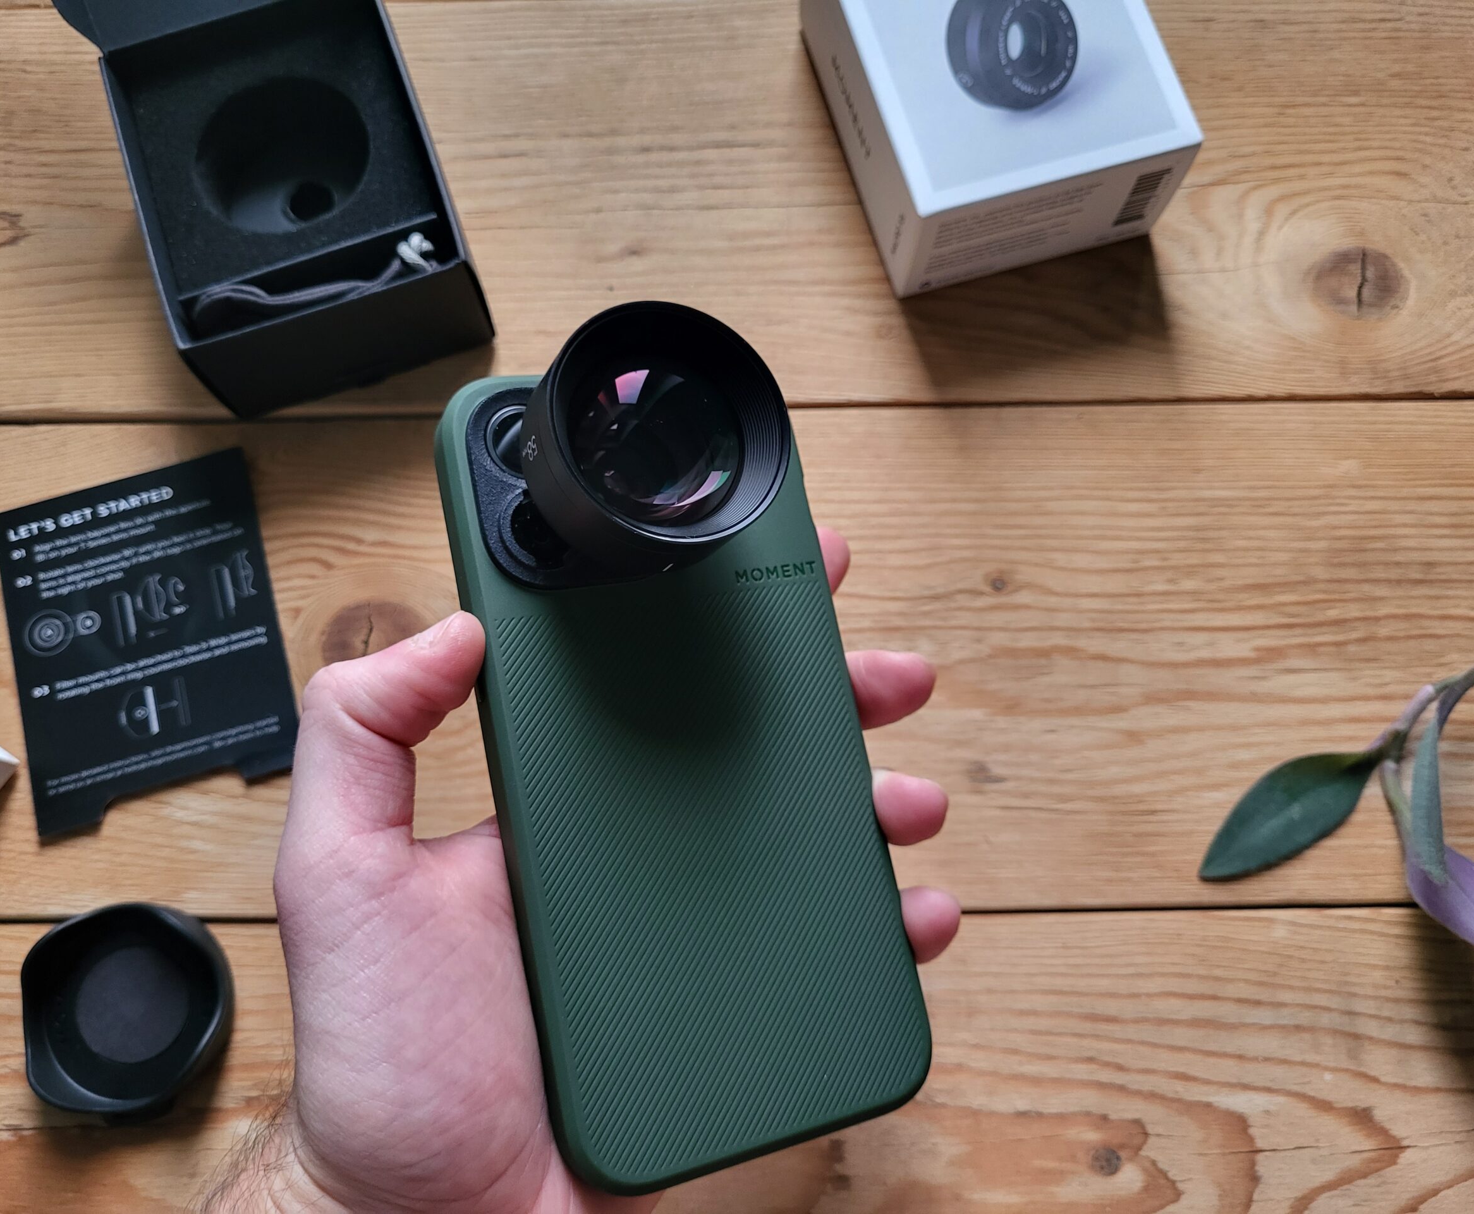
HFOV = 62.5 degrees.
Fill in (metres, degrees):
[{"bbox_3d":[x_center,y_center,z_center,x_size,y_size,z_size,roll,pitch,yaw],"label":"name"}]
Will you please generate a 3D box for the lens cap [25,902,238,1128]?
[{"bbox_3d":[-0.156,0.104,0.314,0.051,0.014,0.052,0,76,1],"label":"lens cap"}]

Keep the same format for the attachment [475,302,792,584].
[{"bbox_3d":[-0.018,-0.029,0.227,0.048,0.033,0.046,-7,78,-25],"label":"attachment"}]

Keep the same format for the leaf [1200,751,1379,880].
[{"bbox_3d":[0.147,0.056,0.323,0.057,0.010,0.026,-32,78,-7],"label":"leaf"}]

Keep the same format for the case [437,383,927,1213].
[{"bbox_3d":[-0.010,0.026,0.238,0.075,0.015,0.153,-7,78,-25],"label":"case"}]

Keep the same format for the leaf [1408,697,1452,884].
[{"bbox_3d":[0.176,0.048,0.305,0.011,0.018,0.043,-3,86,30],"label":"leaf"}]

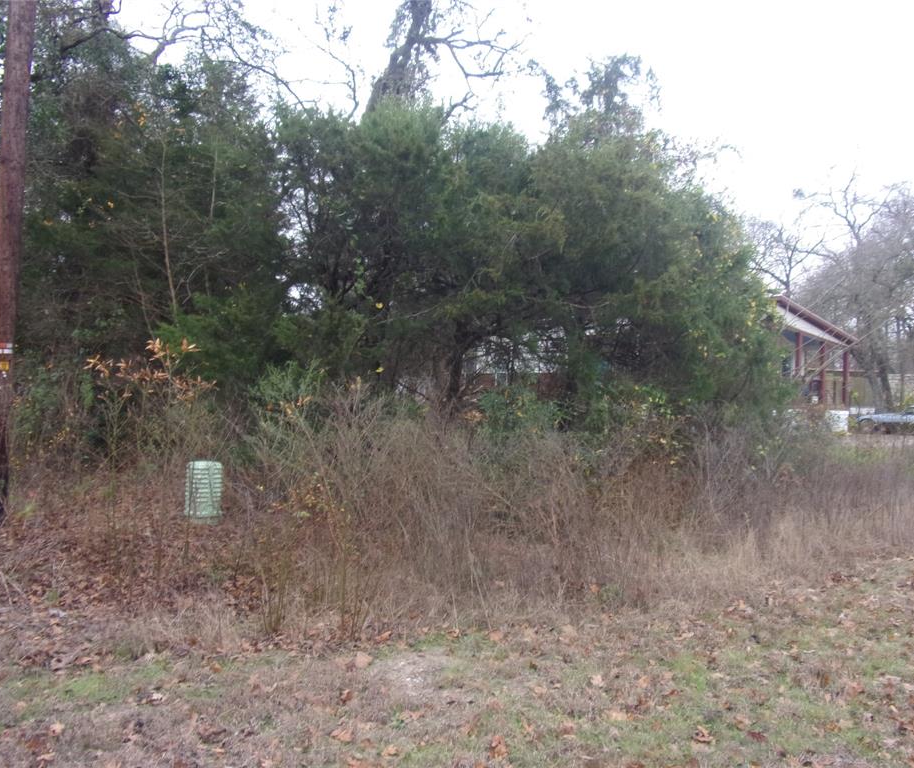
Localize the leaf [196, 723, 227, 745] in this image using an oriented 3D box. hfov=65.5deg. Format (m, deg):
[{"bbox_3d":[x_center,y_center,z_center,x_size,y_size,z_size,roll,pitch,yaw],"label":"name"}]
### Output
[{"bbox_3d":[-1.095,1.567,3.179,0.118,0.050,0.095,1,-1,0],"label":"leaf"}]

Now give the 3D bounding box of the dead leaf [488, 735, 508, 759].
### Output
[{"bbox_3d":[0.180,1.591,3.113,0.085,0.050,0.115,1,-1,0],"label":"dead leaf"}]

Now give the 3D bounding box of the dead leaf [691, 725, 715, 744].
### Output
[{"bbox_3d":[1.137,1.616,3.274,0.088,0.045,0.085,1,-1,0],"label":"dead leaf"}]

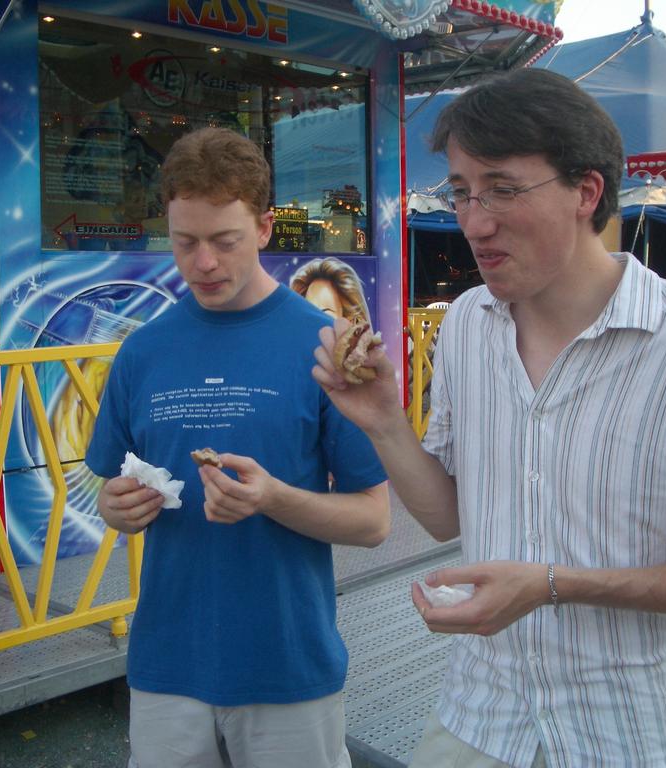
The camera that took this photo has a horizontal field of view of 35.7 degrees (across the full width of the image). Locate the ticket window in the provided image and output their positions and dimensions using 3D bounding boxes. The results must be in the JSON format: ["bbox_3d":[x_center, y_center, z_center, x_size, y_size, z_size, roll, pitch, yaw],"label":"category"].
[{"bbox_3d":[-0.545,-1.215,5.344,2.120,1.080,0.120,-6,7,-44],"label":"ticket window"}]

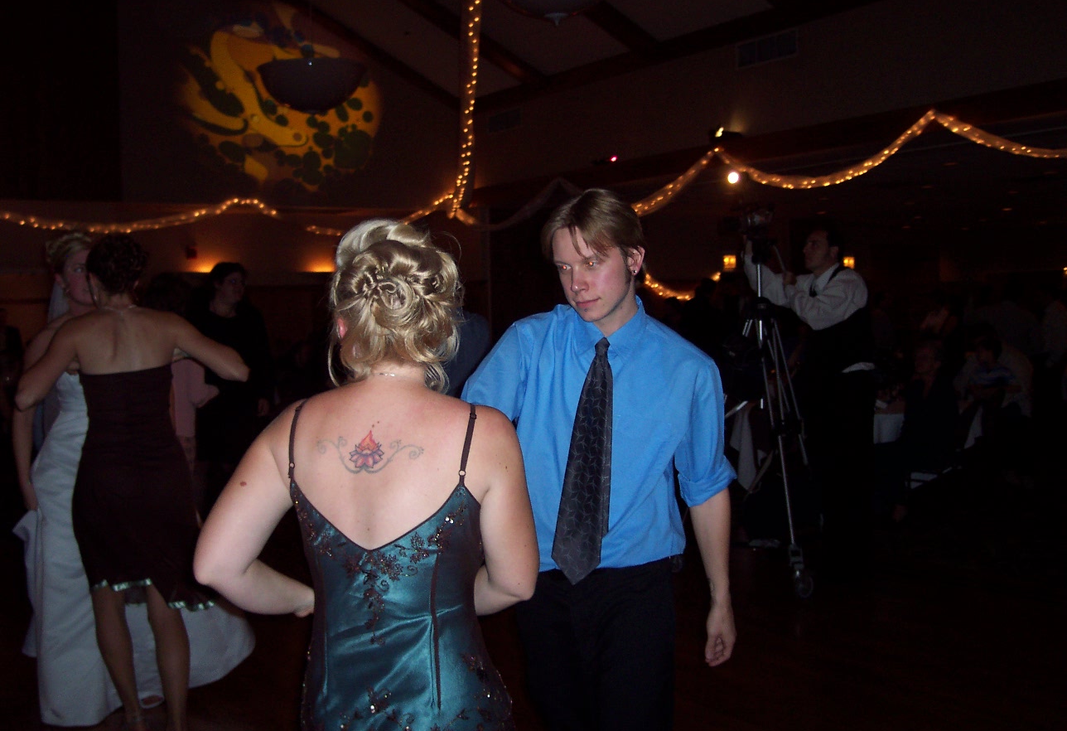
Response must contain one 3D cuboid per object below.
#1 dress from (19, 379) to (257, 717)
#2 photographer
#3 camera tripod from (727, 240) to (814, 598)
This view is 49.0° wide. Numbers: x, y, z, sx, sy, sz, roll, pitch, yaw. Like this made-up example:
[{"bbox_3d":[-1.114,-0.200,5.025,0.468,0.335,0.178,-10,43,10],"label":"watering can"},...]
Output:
[{"bbox_3d":[-1.486,0.629,4.355,0.780,1.240,0.680,-3,3,-21],"label":"dress"},{"bbox_3d":[1.417,0.185,5.989,0.580,1.810,0.550,-4,4,-35],"label":"photographer"},{"bbox_3d":[1.166,0.216,6.100,0.820,1.750,0.800,-3,3,-28],"label":"camera tripod"}]

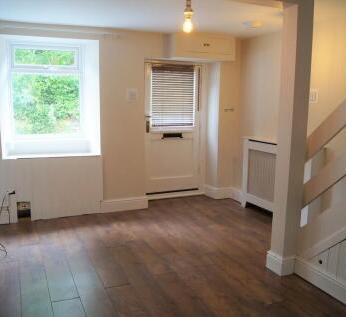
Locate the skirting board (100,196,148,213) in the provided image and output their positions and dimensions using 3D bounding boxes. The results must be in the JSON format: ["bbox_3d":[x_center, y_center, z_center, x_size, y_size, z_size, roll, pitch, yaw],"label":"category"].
[{"bbox_3d":[-0.620,0.596,4.574,0.630,0.151,0.025,-3,10,-22],"label":"skirting board"}]

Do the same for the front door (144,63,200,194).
[{"bbox_3d":[-0.017,-0.406,5.125,0.875,1.810,0.045,-3,10,-22],"label":"front door"}]

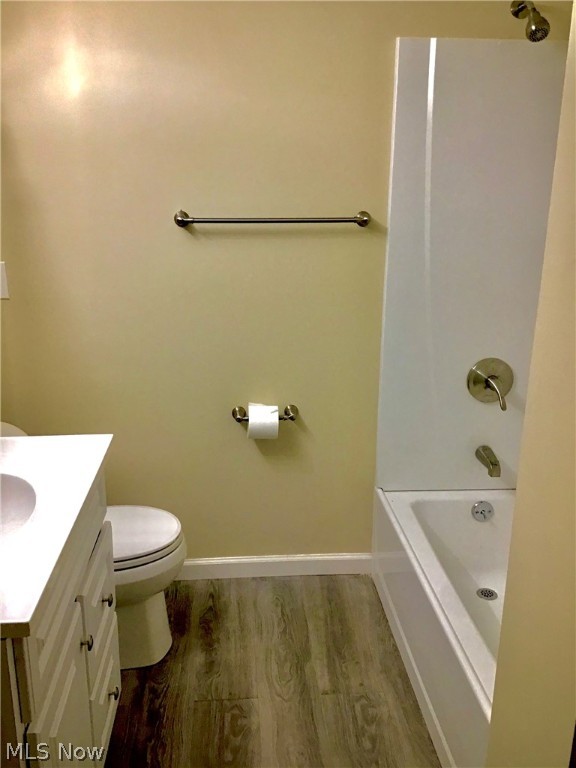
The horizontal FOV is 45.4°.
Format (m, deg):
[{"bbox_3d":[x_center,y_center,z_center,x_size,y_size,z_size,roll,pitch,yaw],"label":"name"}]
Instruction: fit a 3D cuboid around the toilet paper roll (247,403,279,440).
[{"bbox_3d":[-0.087,0.134,2.429,0.104,0.116,0.116,-1,17,-5],"label":"toilet paper roll"}]

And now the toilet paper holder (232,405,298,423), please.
[{"bbox_3d":[-0.077,0.117,2.449,0.240,0.050,0.075,-1,17,-5],"label":"toilet paper holder"}]

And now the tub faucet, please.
[{"bbox_3d":[0.745,0.284,2.539,0.059,0.067,0.138,-1,17,-5],"label":"tub faucet"}]

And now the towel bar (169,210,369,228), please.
[{"bbox_3d":[-0.045,-0.539,2.257,0.656,0.052,0.075,-1,17,-5],"label":"towel bar"}]

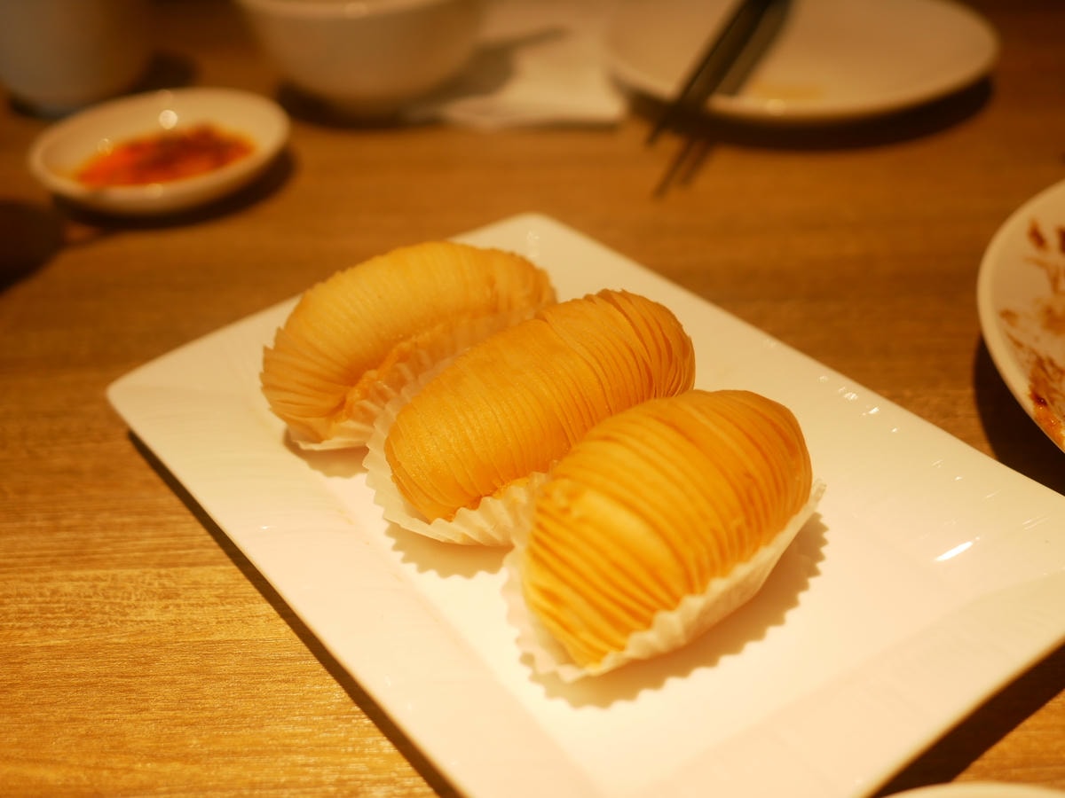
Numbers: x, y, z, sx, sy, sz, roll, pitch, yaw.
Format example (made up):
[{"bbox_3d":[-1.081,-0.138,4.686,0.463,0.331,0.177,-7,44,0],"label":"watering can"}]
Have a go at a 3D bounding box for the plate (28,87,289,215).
[{"bbox_3d":[-0.133,-0.085,0.451,0.095,0.022,0.095,-3,37,2],"label":"plate"}]

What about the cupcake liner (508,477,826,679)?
[{"bbox_3d":[0.027,0.033,0.262,0.049,0.021,0.083,26,47,34],"label":"cupcake liner"}]

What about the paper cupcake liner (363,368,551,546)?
[{"bbox_3d":[0.001,0.011,0.296,0.086,0.021,0.053,-31,44,-30],"label":"paper cupcake liner"}]

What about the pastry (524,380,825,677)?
[{"bbox_3d":[0.028,0.024,0.257,0.044,0.039,0.075,26,47,34],"label":"pastry"}]

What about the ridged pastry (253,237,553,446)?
[{"bbox_3d":[-0.031,-0.015,0.315,0.079,0.039,0.045,-24,41,-24],"label":"ridged pastry"}]

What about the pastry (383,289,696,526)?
[{"bbox_3d":[0.004,0.003,0.289,0.083,0.039,0.044,-31,44,-30],"label":"pastry"}]

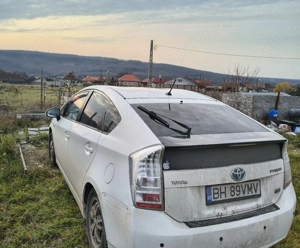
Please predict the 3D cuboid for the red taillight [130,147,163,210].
[{"bbox_3d":[-0.014,0.351,1.839,0.205,0.420,0.240,-1,9,-27],"label":"red taillight"}]

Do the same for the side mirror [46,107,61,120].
[{"bbox_3d":[-1.384,-0.141,3.986,0.220,0.170,0.140,-1,9,-27],"label":"side mirror"}]

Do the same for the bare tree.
[{"bbox_3d":[10.889,-4.939,33.000,4.500,4.700,4.400,3,8,0],"label":"bare tree"}]

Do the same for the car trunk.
[{"bbox_3d":[0.590,0.385,2.145,1.190,0.570,0.310,-1,9,-27],"label":"car trunk"}]

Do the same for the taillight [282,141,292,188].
[{"bbox_3d":[1.194,0.338,2.449,0.205,0.420,0.240,-1,9,-27],"label":"taillight"}]

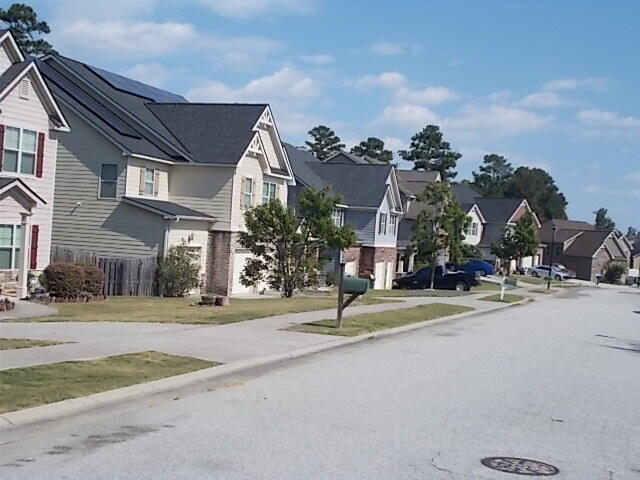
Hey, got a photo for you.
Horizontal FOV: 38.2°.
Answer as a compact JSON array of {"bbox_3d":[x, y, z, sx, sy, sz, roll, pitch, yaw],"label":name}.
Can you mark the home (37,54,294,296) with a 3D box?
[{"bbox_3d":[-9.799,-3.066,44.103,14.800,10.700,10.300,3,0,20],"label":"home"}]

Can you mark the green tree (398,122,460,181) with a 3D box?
[{"bbox_3d":[13.577,-5.427,117.949,8.500,18.660,8.500,3,0,20],"label":"green tree"}]

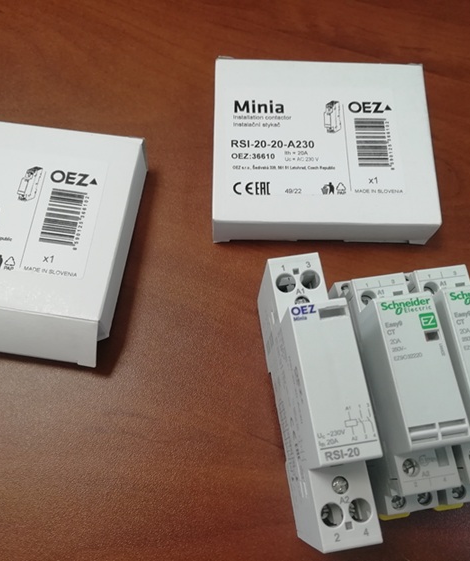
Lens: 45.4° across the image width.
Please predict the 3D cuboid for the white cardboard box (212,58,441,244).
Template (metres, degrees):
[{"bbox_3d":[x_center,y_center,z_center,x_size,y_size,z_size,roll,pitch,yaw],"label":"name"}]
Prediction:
[{"bbox_3d":[0.036,-0.055,0.241,0.090,0.022,0.076,1,71,-2],"label":"white cardboard box"}]

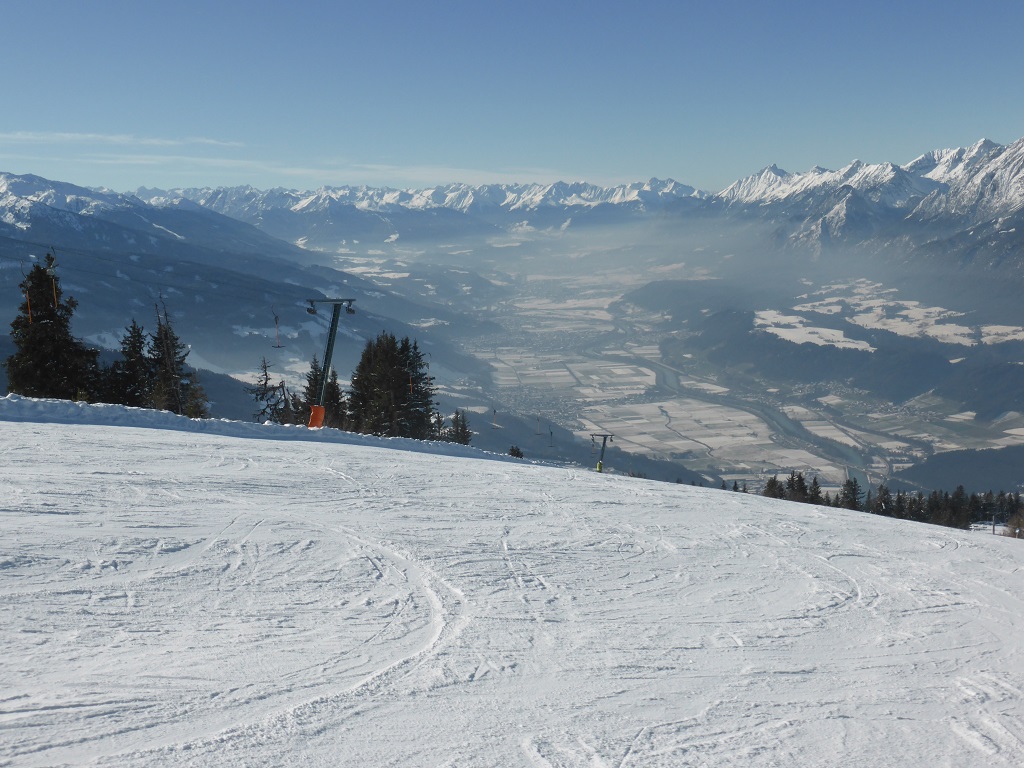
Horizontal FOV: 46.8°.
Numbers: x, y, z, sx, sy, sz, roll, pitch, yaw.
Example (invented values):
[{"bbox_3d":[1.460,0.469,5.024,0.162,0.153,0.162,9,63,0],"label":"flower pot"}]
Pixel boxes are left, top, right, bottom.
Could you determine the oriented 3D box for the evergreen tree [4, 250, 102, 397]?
[{"bbox_3d":[-20.970,-2.440,54.000,4.380,7.200,4.380,0,9,0],"label":"evergreen tree"}]

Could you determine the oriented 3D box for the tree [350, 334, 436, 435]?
[{"bbox_3d":[-8.690,0.330,86.000,6.400,8.230,5.440,0,9,0],"label":"tree"}]

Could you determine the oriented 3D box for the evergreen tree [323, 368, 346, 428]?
[{"bbox_3d":[-11.620,1.140,77.000,1.690,4.340,1.690,0,9,0],"label":"evergreen tree"}]

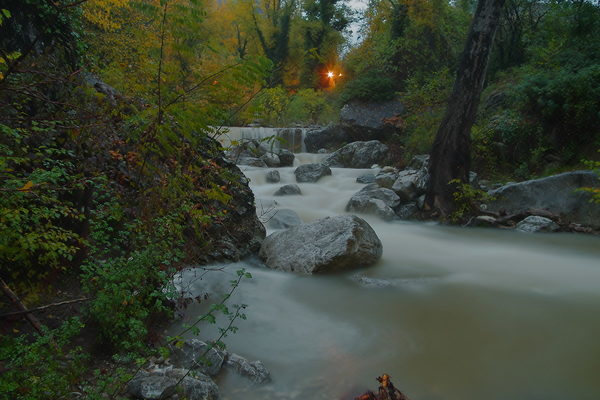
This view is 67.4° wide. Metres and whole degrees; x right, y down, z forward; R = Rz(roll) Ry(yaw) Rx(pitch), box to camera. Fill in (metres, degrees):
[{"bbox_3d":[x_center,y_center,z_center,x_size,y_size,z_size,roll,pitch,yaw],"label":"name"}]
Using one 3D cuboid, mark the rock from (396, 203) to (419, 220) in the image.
[{"bbox_3d":[1.865,0.178,7.775,0.412,0.290,0.350,3,11,14],"label":"rock"}]

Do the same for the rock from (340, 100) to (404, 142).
[{"bbox_3d":[2.473,-2.693,15.500,2.119,1.409,1.589,0,8,0],"label":"rock"}]

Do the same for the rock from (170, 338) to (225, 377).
[{"bbox_3d":[-0.751,1.118,3.265,0.400,0.200,0.310,0,11,-2],"label":"rock"}]

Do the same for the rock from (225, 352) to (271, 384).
[{"bbox_3d":[-0.372,1.169,3.160,0.340,0.140,0.200,4,11,22],"label":"rock"}]

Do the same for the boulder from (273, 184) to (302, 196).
[{"bbox_3d":[-0.223,-0.203,8.686,0.556,0.204,0.445,0,11,-1],"label":"boulder"}]

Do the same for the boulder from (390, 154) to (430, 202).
[{"bbox_3d":[2.270,-0.442,9.200,0.785,0.966,0.706,0,8,0],"label":"boulder"}]

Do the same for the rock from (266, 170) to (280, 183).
[{"bbox_3d":[-0.641,-0.558,10.900,0.335,0.308,0.285,0,8,0],"label":"rock"}]

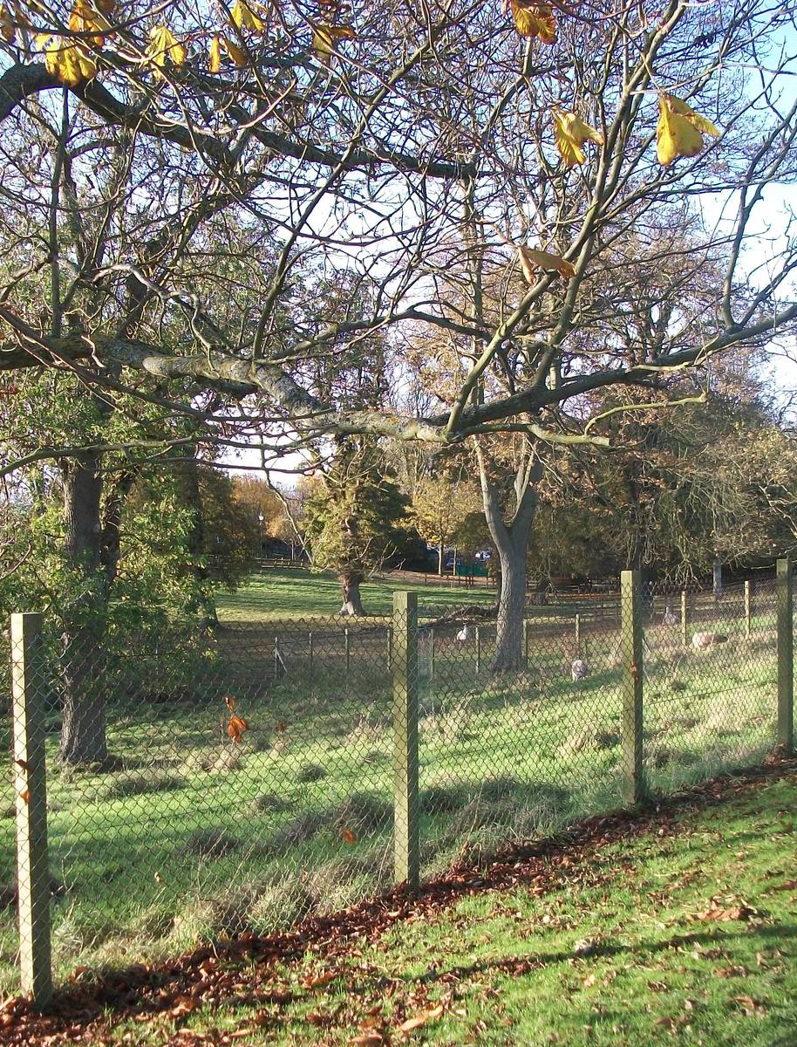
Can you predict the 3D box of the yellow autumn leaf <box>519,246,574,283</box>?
[{"bbox_3d":[0.481,-0.845,4.200,0.192,0.124,0.093,-1,1,7],"label":"yellow autumn leaf"}]

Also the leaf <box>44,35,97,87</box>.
[{"bbox_3d":[-1.194,-1.682,4.700,0.191,0.191,0.114,-1,1,-14],"label":"leaf"}]

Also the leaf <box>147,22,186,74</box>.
[{"bbox_3d":[-0.864,-1.769,4.800,0.150,0.191,0.101,-1,1,-10],"label":"leaf"}]

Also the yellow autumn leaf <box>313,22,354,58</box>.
[{"bbox_3d":[-0.246,-1.837,4.900,0.157,0.133,0.087,-1,1,-3],"label":"yellow autumn leaf"}]

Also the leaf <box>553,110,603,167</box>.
[{"bbox_3d":[0.572,-1.225,4.100,0.163,0.180,0.103,0,1,8],"label":"leaf"}]

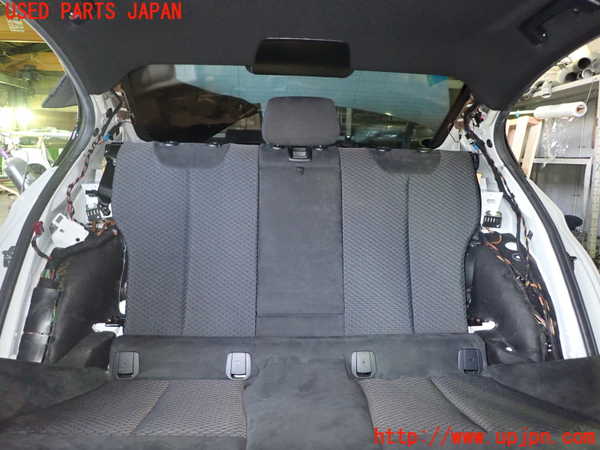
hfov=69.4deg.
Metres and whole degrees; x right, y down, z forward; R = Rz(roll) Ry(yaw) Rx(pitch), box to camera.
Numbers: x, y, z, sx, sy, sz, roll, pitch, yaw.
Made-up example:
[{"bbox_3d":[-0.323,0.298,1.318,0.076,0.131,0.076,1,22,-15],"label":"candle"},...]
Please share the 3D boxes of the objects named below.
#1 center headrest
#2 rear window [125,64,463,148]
[{"bbox_3d":[0.004,-0.310,1.315,0.235,0.143,0.100,1,-3,-4],"label":"center headrest"},{"bbox_3d":[-0.015,-0.405,1.580,1.160,0.080,0.520,1,-19,-4],"label":"rear window"}]

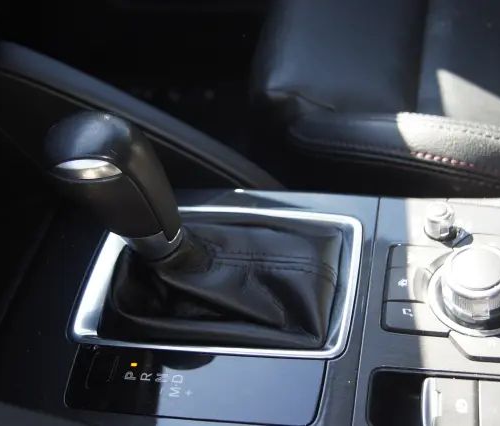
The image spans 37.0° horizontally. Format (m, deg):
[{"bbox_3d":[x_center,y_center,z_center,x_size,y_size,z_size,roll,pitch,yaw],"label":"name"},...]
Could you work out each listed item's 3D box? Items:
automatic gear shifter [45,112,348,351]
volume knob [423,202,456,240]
[{"bbox_3d":[-0.037,-0.001,0.466,0.174,0.148,0.107,2,51,18],"label":"automatic gear shifter"},{"bbox_3d":[0.126,0.005,0.494,0.021,0.023,0.021,2,51,18],"label":"volume knob"}]

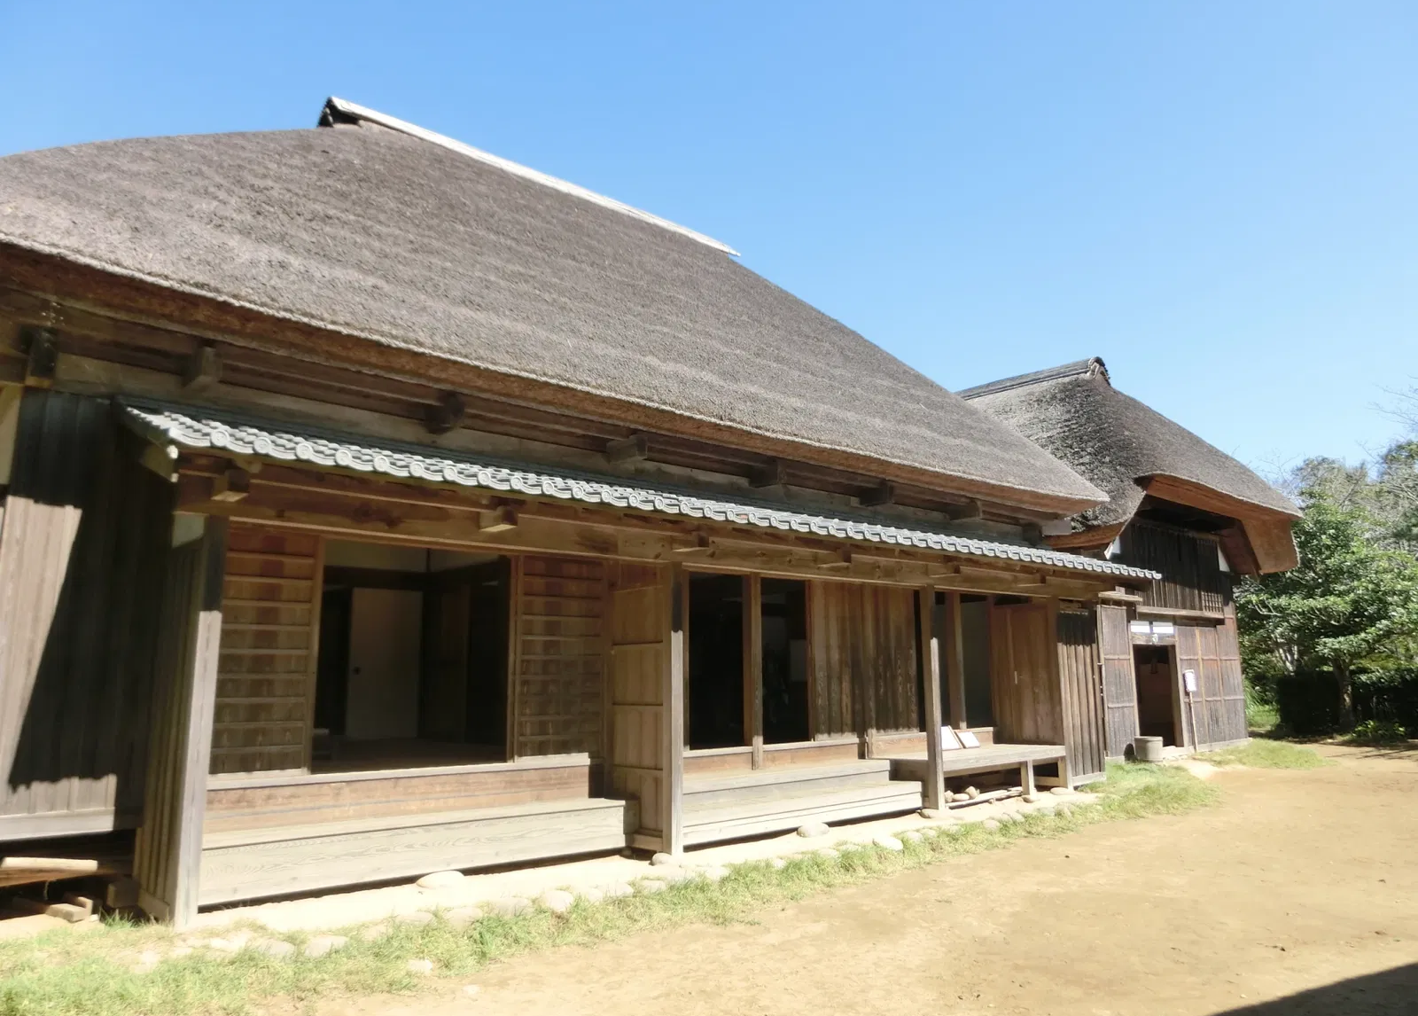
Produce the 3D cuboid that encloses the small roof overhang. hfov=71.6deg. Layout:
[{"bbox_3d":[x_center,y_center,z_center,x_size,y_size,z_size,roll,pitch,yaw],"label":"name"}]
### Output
[{"bbox_3d":[1.120,0.179,10.236,12.507,0.660,1.518,9,-14,-41],"label":"small roof overhang"}]

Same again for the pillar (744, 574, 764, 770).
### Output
[{"bbox_3d":[0.460,1.704,10.463,0.132,2.112,0.124,9,-14,-41],"label":"pillar"}]

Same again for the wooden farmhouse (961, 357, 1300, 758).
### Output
[{"bbox_3d":[6.889,1.021,21.032,8.415,7.804,7.755,9,-14,-41],"label":"wooden farmhouse"}]

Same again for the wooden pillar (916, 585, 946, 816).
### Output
[{"bbox_3d":[2.486,2.088,10.946,0.129,2.409,0.124,9,-14,-41],"label":"wooden pillar"}]

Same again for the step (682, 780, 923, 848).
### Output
[{"bbox_3d":[0.878,2.915,9.569,3.366,0.281,0.462,9,-14,-41],"label":"step"}]

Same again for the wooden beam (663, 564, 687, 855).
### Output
[{"bbox_3d":[-0.311,1.700,8.478,0.135,2.430,0.120,9,-14,-41],"label":"wooden beam"}]

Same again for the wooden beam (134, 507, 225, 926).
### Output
[{"bbox_3d":[-3.402,1.321,6.338,0.127,2.425,0.990,9,-14,-41],"label":"wooden beam"}]

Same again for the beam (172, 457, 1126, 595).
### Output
[{"bbox_3d":[1.236,0.583,10.112,12.243,0.297,0.140,9,-14,-41],"label":"beam"}]

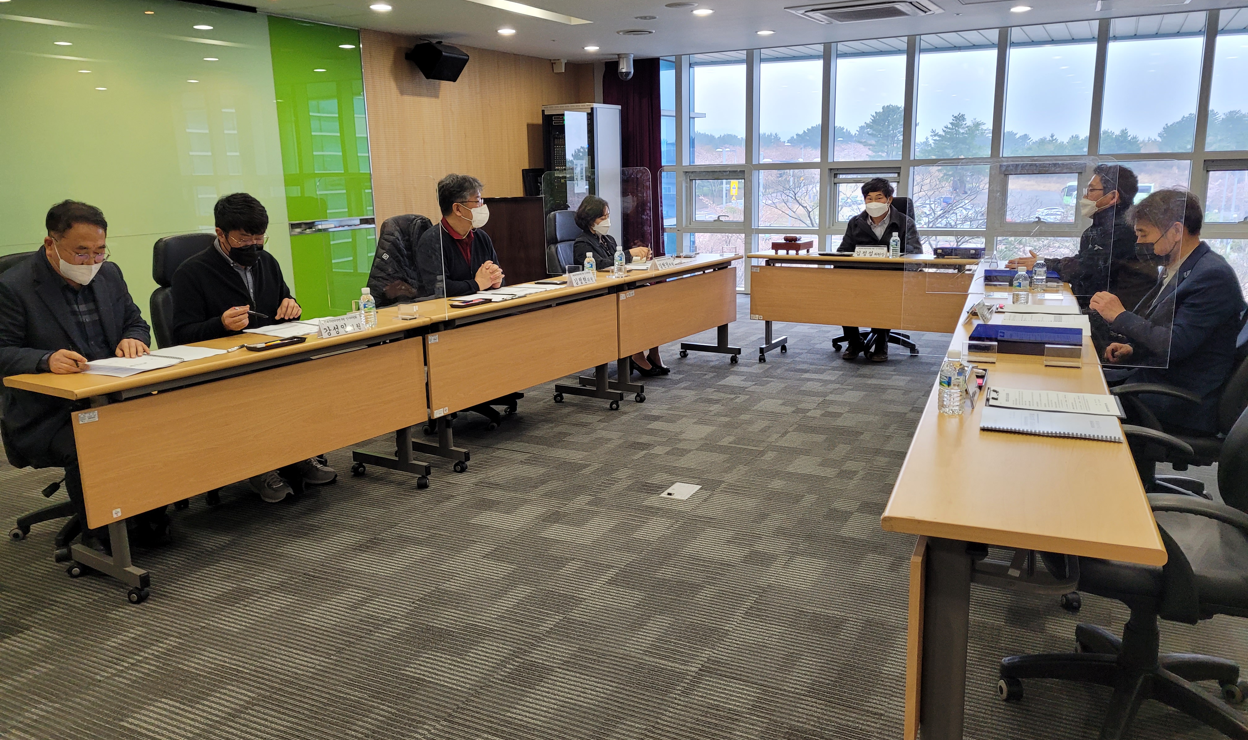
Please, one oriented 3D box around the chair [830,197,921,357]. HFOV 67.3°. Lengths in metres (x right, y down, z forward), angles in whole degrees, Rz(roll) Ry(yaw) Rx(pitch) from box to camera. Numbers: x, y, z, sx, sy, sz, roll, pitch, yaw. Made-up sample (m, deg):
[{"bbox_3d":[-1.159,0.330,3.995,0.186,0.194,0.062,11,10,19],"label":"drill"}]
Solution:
[{"bbox_3d":[1.841,-0.682,6.760,0.620,1.100,0.640,3,13,21],"label":"chair"}]

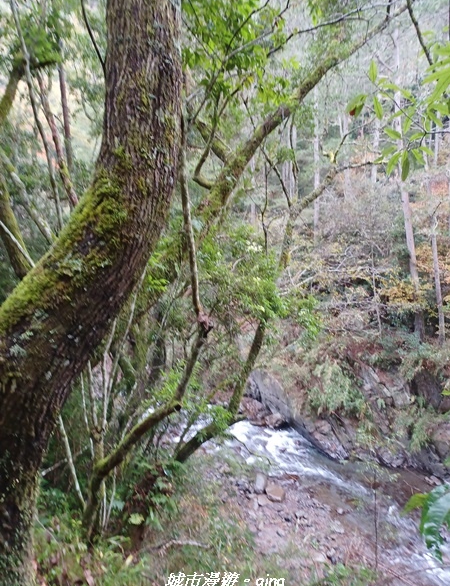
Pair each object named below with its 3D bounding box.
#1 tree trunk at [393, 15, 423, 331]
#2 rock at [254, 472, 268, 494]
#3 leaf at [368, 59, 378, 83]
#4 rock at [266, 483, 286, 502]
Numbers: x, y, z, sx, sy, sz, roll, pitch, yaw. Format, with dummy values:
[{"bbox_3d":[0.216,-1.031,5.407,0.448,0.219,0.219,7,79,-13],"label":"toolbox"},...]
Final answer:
[{"bbox_3d":[7.220,-4.581,17.300,0.600,12.758,0.500,-2,-3,0],"label":"tree trunk"},{"bbox_3d":[0.724,3.761,8.600,0.260,0.320,0.320,0,4,0],"label":"rock"},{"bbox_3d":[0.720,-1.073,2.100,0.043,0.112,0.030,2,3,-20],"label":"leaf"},{"bbox_3d":[0.998,3.868,8.400,0.340,0.230,0.330,-1,4,-20],"label":"rock"}]

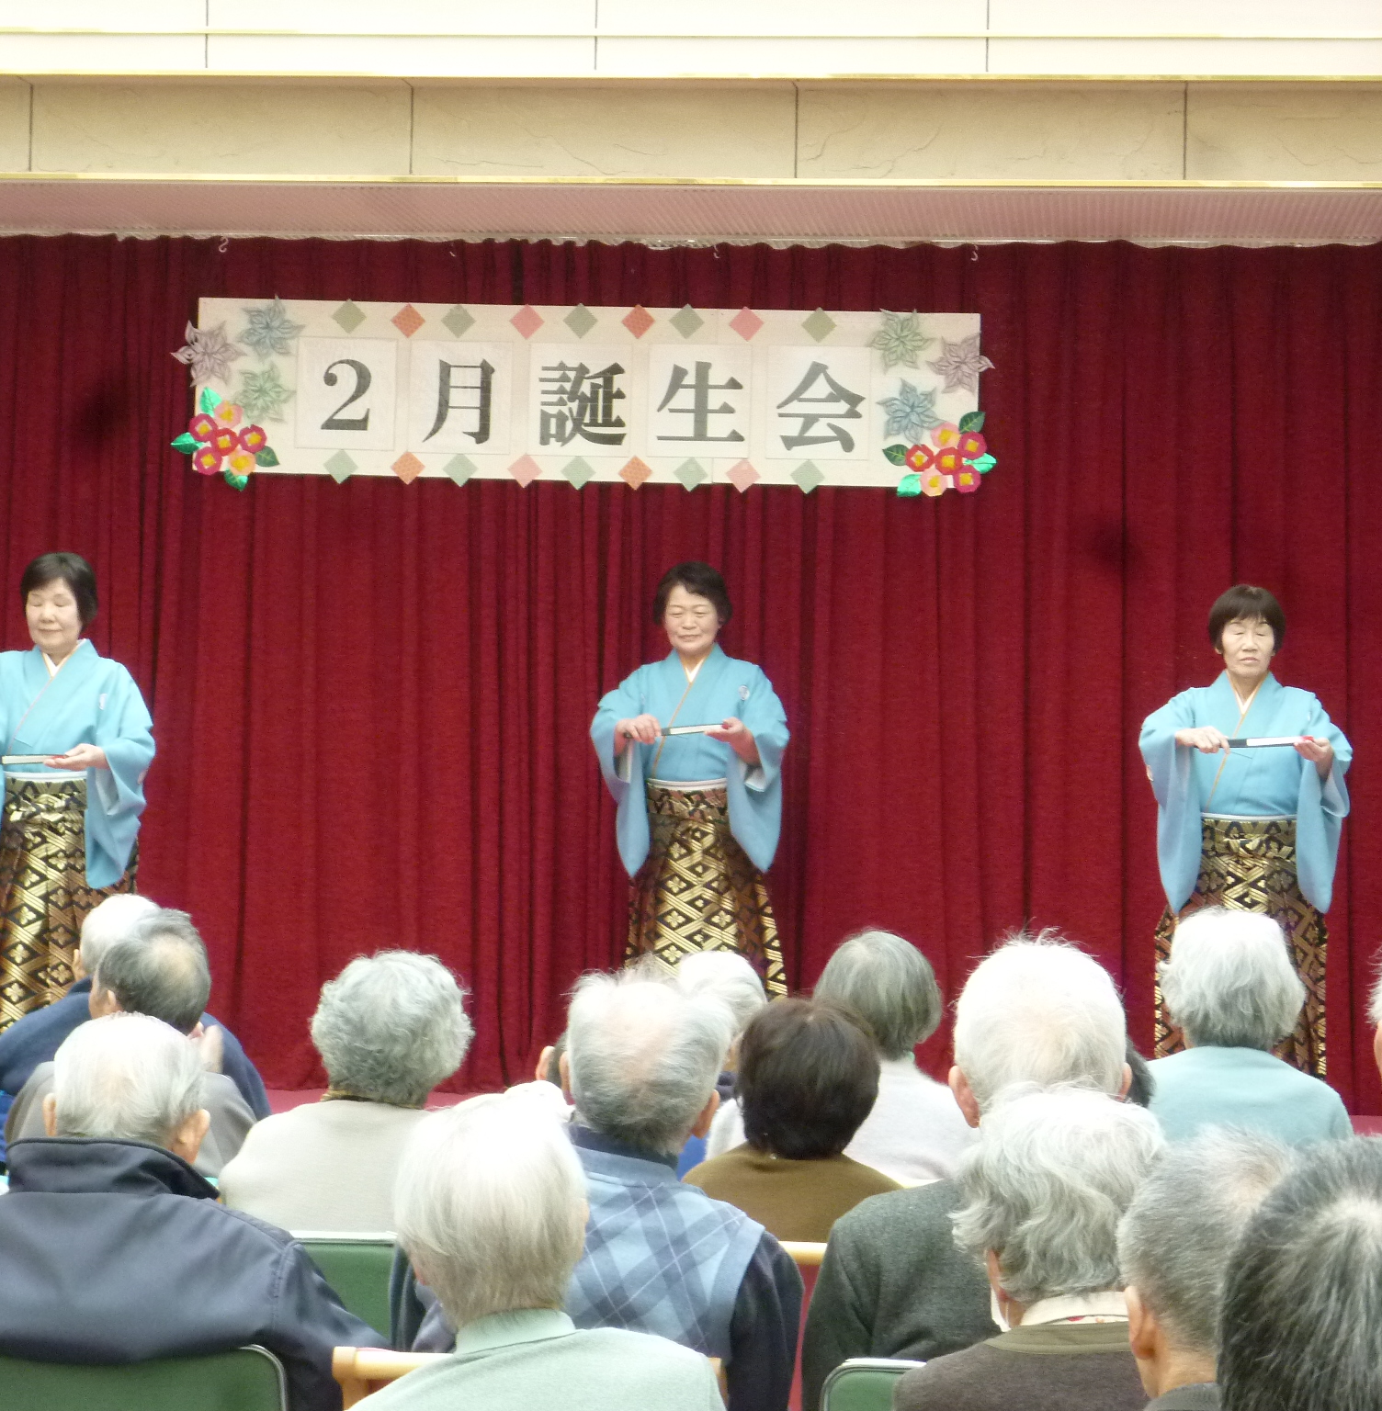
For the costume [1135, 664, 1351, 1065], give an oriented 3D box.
[{"bbox_3d":[1.444,0.530,12.154,0.560,1.234,0.450,1,0,5],"label":"costume"}]

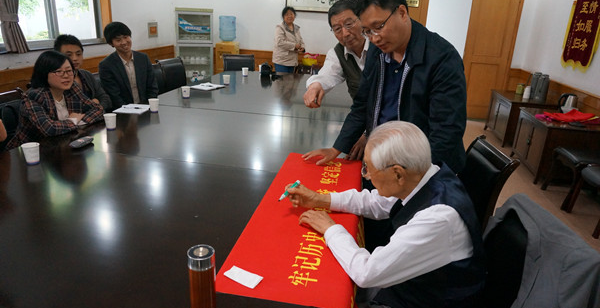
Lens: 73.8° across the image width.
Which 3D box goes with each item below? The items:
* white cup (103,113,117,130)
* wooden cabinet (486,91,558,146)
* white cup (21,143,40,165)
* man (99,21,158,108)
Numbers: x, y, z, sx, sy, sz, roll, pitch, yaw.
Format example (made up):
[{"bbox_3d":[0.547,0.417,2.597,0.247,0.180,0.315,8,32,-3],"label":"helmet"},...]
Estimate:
[{"bbox_3d":[-1.200,-0.199,2.543,0.074,0.090,0.074,2,19,-1],"label":"white cup"},{"bbox_3d":[2.957,-0.475,5.470,0.480,0.585,0.900,6,19,11],"label":"wooden cabinet"},{"bbox_3d":[-1.297,0.005,1.937,0.074,0.090,0.074,2,19,-1],"label":"white cup"},{"bbox_3d":[-1.438,-0.423,3.523,0.520,1.380,0.750,-15,25,-41],"label":"man"}]

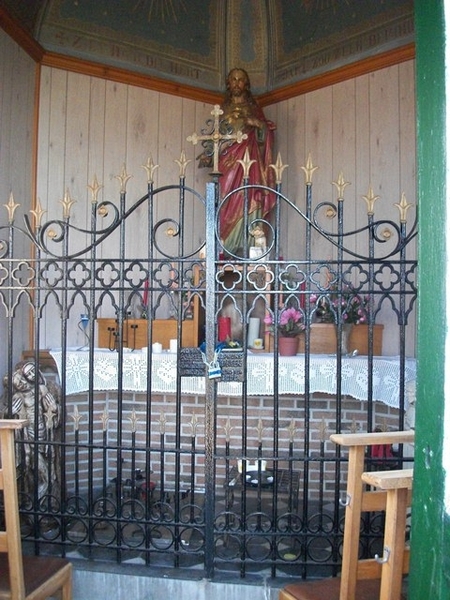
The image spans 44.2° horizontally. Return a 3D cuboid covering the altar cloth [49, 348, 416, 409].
[{"bbox_3d":[0.058,0.492,3.570,2.250,0.270,0.450,1,0,6],"label":"altar cloth"}]

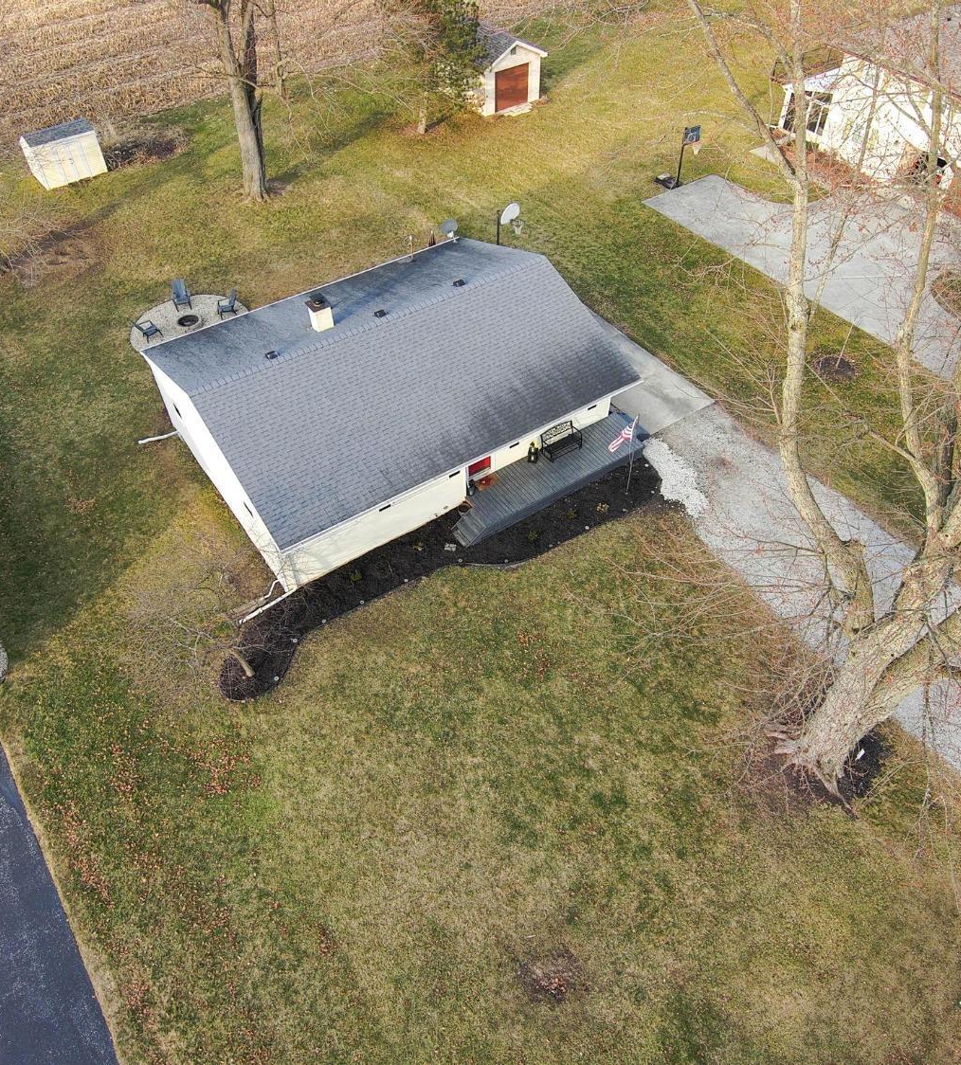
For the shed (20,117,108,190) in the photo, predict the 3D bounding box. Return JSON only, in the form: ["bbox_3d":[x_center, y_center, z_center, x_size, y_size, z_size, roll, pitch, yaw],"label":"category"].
[{"bbox_3d":[-19.986,-18.250,41.126,3.020,2.250,2.250,-31,55,-24],"label":"shed"}]

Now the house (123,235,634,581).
[{"bbox_3d":[-2.981,-5.098,27.762,12.400,4.500,10.340,-27,54,-22],"label":"house"}]

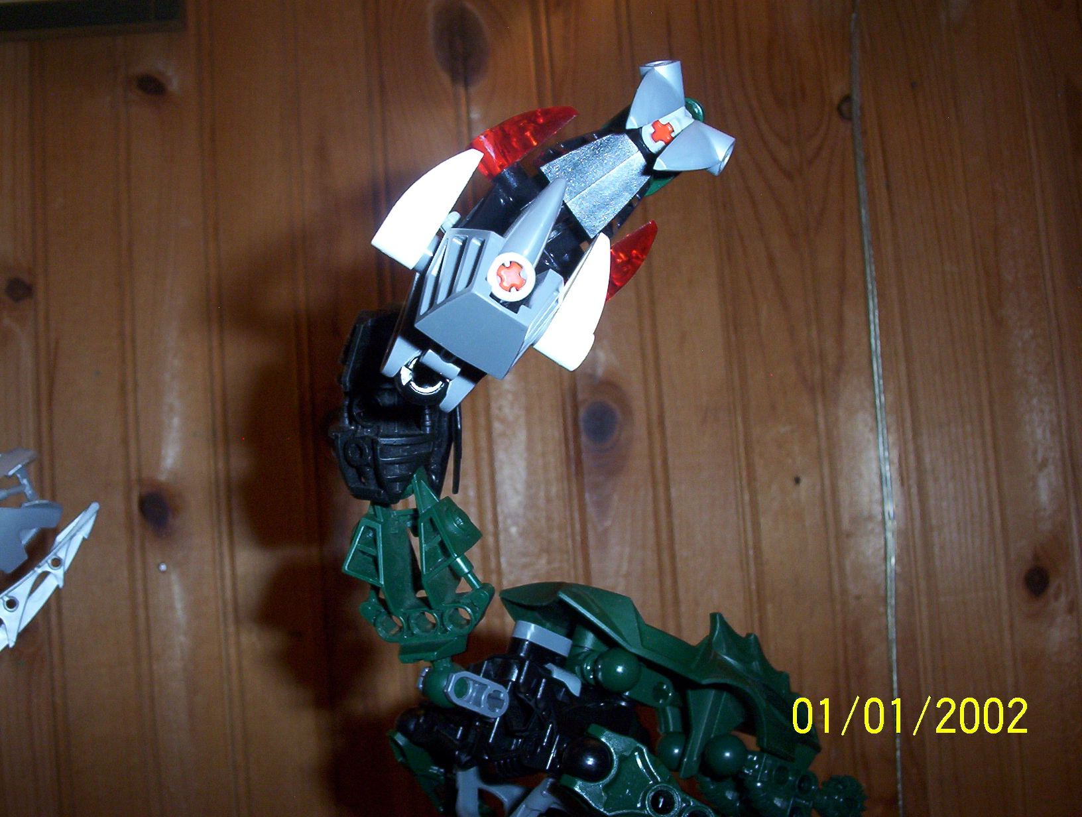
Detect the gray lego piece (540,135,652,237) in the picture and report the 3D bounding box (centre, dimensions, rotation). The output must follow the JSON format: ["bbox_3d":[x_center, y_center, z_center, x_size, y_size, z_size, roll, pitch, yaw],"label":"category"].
[{"bbox_3d":[0.011,-0.043,0.229,0.021,0.016,0.007,-34,-5,-23],"label":"gray lego piece"}]

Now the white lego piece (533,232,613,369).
[{"bbox_3d":[0.008,-0.019,0.208,0.008,0.024,0.008,34,-16,-8],"label":"white lego piece"}]

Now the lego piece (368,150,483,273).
[{"bbox_3d":[-0.019,-0.035,0.204,0.008,0.025,0.008,34,-16,-8],"label":"lego piece"}]

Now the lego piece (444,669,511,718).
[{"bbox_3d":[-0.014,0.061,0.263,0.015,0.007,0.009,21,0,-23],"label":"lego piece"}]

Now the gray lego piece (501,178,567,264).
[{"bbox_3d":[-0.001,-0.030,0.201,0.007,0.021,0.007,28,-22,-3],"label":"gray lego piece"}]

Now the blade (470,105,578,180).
[{"bbox_3d":[-0.003,-0.050,0.227,0.024,0.008,0.008,-34,-5,-23],"label":"blade"}]

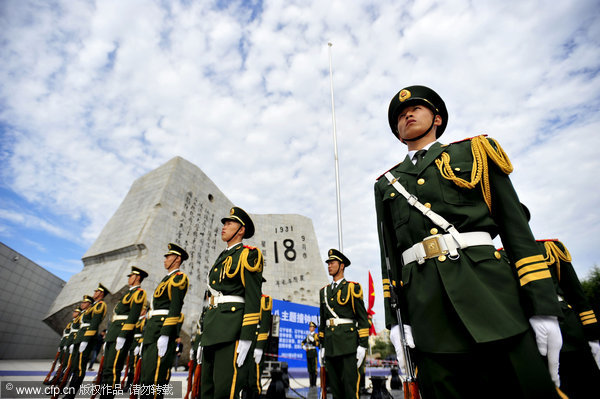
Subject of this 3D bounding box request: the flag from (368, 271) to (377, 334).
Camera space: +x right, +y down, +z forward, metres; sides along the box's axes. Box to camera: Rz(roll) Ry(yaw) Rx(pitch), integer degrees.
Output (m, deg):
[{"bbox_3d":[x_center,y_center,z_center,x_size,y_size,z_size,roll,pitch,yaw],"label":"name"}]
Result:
[{"bbox_3d":[2.266,3.264,8.884,0.300,1.950,0.220,-5,-30,13],"label":"flag"}]

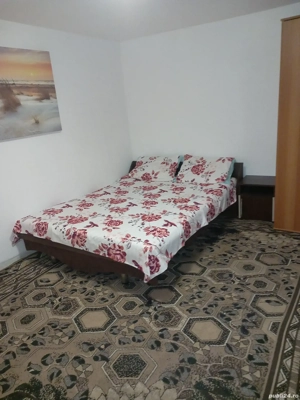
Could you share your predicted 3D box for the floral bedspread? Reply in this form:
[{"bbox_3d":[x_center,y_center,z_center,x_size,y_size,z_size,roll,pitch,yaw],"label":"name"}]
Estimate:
[{"bbox_3d":[-0.130,0.078,3.370,1.642,0.283,2.022,6,21,31],"label":"floral bedspread"}]

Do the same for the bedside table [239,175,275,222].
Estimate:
[{"bbox_3d":[1.288,-0.019,3.615,0.417,0.408,0.428,6,21,31],"label":"bedside table"}]

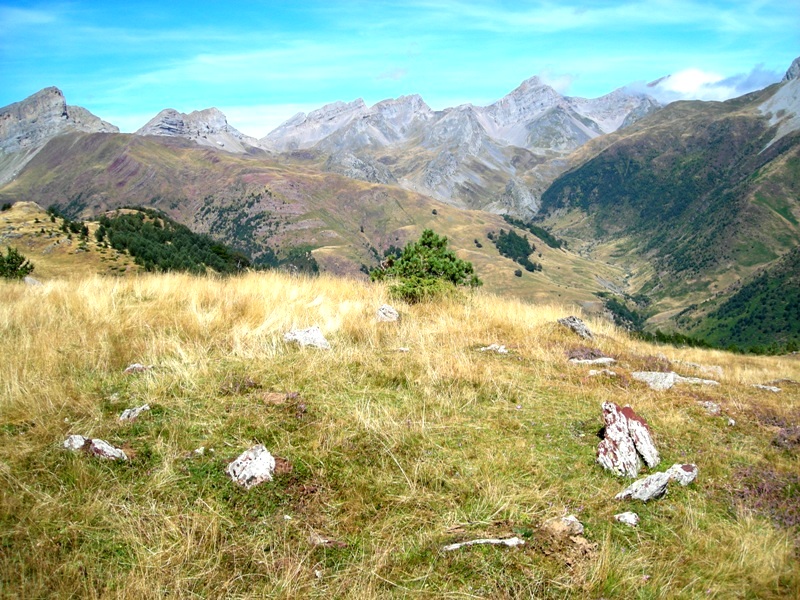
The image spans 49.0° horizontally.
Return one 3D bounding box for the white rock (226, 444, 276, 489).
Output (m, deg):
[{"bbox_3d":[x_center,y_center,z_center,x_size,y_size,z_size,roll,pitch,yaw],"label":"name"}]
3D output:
[{"bbox_3d":[-0.938,1.049,5.550,0.302,0.213,0.240,-1,5,-10],"label":"white rock"}]

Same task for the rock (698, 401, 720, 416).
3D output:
[{"bbox_3d":[2.996,1.049,8.500,0.196,0.114,0.170,2,5,20],"label":"rock"}]

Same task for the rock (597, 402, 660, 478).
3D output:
[{"bbox_3d":[1.392,0.856,5.350,0.380,0.440,0.270,0,6,0],"label":"rock"}]

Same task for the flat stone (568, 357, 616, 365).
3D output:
[{"bbox_3d":[2.071,0.648,9.400,0.490,0.090,0.250,0,6,0],"label":"flat stone"}]

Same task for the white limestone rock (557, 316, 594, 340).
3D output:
[{"bbox_3d":[2.218,0.360,11.100,0.470,0.280,0.330,0,6,0],"label":"white limestone rock"}]

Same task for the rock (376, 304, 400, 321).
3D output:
[{"bbox_3d":[-0.149,0.175,11.400,0.310,0.240,0.250,0,6,0],"label":"rock"}]

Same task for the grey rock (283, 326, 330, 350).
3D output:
[{"bbox_3d":[-1.188,0.476,11.200,0.597,0.238,0.380,0,5,-5],"label":"grey rock"}]

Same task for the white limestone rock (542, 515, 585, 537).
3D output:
[{"bbox_3d":[0.814,1.130,4.400,0.210,0.100,0.160,0,6,0],"label":"white limestone rock"}]

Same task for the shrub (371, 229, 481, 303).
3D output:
[{"bbox_3d":[0.392,-0.530,13.500,1.650,1.180,1.500,0,6,0],"label":"shrub"}]

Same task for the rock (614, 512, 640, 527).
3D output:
[{"bbox_3d":[1.346,1.299,5.200,0.140,0.050,0.110,1,5,10],"label":"rock"}]

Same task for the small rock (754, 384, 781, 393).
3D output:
[{"bbox_3d":[4.255,1.027,10.200,0.290,0.050,0.200,2,5,20],"label":"small rock"}]

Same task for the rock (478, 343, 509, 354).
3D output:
[{"bbox_3d":[1.022,0.530,9.600,0.320,0.120,0.240,0,6,0],"label":"rock"}]

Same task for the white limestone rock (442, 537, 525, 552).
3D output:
[{"bbox_3d":[0.392,1.147,4.120,0.380,0.070,0.130,0,6,0],"label":"white limestone rock"}]

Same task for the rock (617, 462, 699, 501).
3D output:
[{"bbox_3d":[1.768,1.246,6.050,0.541,0.146,0.220,-2,6,-25],"label":"rock"}]

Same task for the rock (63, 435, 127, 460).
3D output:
[{"bbox_3d":[-2.001,0.972,5.800,0.333,0.112,0.220,1,5,8],"label":"rock"}]

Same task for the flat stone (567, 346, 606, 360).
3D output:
[{"bbox_3d":[2.459,0.705,11.600,0.504,0.133,0.320,1,5,10],"label":"flat stone"}]

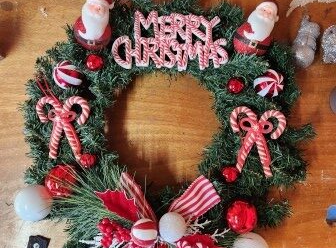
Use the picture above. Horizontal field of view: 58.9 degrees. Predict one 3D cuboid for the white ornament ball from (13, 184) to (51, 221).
[{"bbox_3d":[-0.275,0.161,0.610,0.073,0.073,0.073,0,85,0],"label":"white ornament ball"}]

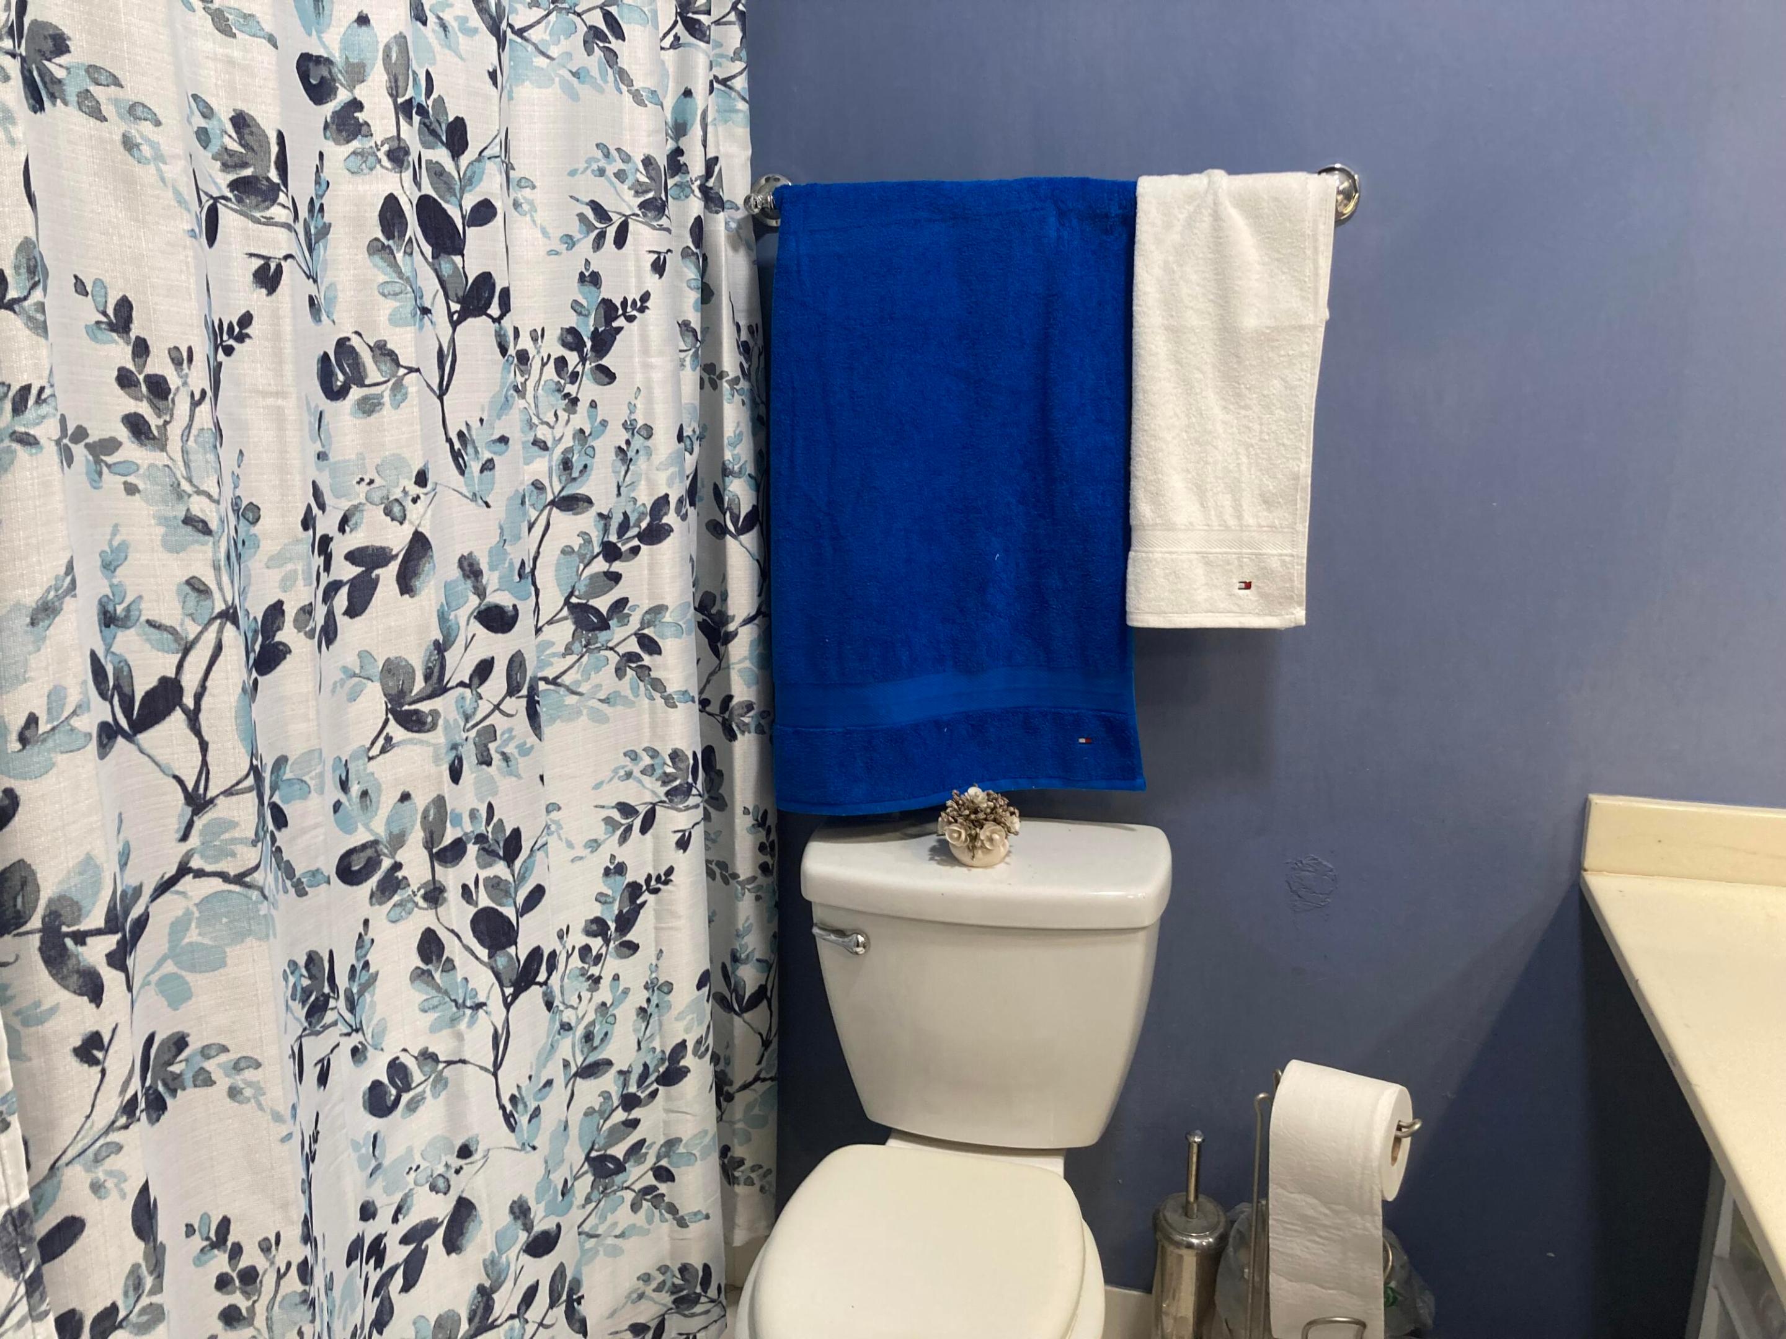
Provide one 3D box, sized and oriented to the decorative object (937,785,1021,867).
[{"bbox_3d":[0.098,0.171,1.612,0.091,0.084,0.085,2,14,9],"label":"decorative object"}]

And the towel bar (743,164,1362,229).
[{"bbox_3d":[0.157,-0.516,1.573,0.690,0.062,0.080,4,14,15],"label":"towel bar"}]

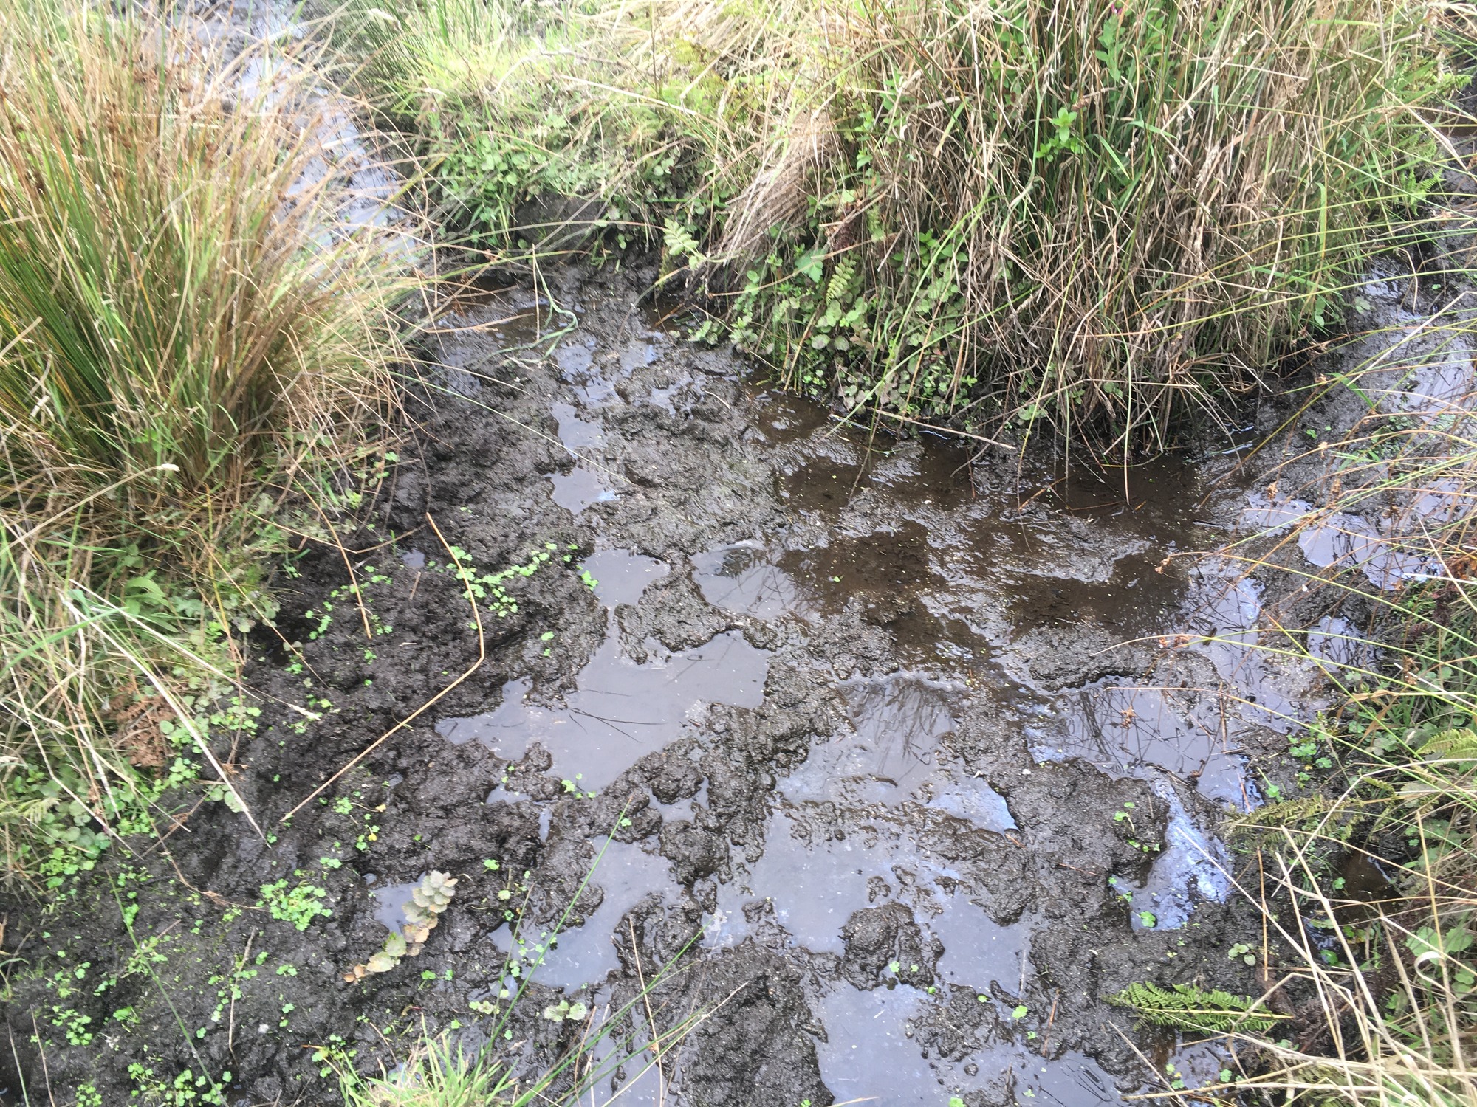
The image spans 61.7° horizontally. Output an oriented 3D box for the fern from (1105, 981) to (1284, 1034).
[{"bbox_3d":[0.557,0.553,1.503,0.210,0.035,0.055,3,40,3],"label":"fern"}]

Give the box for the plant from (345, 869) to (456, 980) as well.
[{"bbox_3d":[-0.434,0.480,1.591,0.060,0.050,0.175,29,48,30],"label":"plant"}]

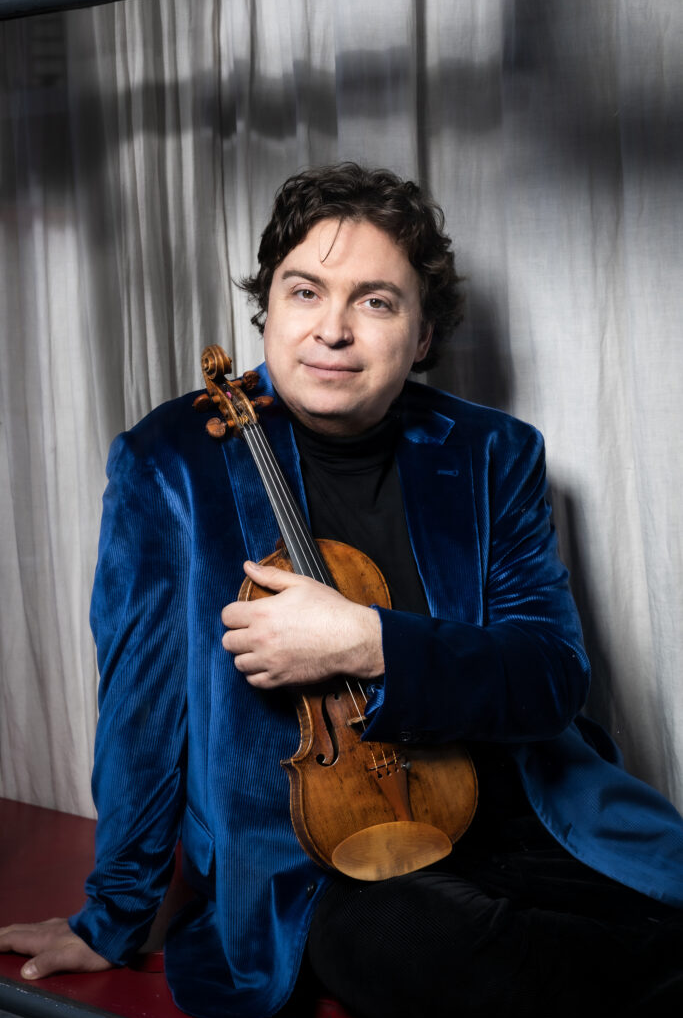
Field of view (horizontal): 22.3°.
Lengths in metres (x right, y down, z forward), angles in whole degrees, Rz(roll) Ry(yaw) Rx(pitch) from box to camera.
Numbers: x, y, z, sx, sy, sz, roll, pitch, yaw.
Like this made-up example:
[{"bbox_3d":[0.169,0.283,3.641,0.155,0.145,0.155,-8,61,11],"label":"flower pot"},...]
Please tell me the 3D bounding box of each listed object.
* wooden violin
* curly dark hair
[{"bbox_3d":[-0.026,0.093,1.819,0.202,0.597,0.090,-18,-6,-24],"label":"wooden violin"},{"bbox_3d":[0.015,-0.255,1.830,0.218,0.213,0.215,8,8,9],"label":"curly dark hair"}]

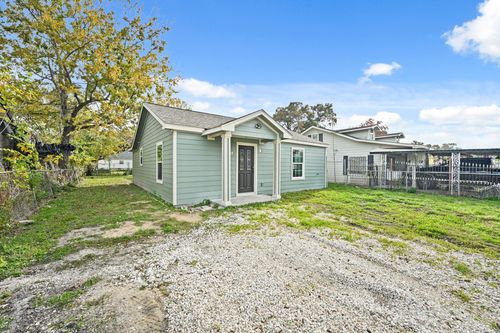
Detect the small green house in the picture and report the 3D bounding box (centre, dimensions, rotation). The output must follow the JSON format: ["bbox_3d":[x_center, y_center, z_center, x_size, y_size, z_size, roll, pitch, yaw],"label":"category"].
[{"bbox_3d":[-1.812,-0.995,13.573,9.976,4.794,12.291,0,0,-37],"label":"small green house"}]

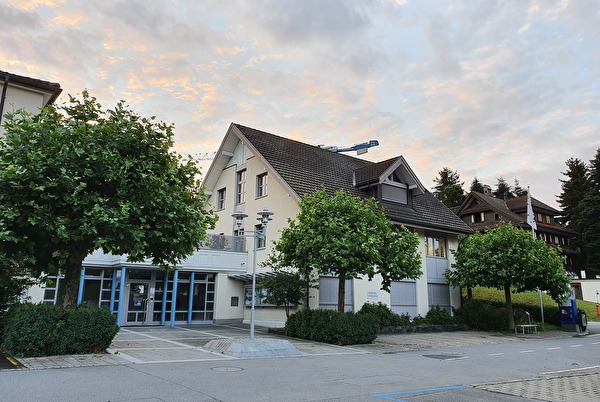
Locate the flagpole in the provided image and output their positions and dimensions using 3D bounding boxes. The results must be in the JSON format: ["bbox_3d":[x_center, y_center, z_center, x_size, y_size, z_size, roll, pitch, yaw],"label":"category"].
[{"bbox_3d":[15.994,3.535,30.524,0.150,9.261,0.150,8,-15,-29],"label":"flagpole"}]

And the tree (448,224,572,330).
[{"bbox_3d":[11.935,4.261,25.937,6.772,6.144,6.433,10,-16,-35],"label":"tree"}]

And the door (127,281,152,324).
[{"bbox_3d":[-7.837,4.952,21.924,1.070,2.102,0.100,8,-15,-30],"label":"door"}]

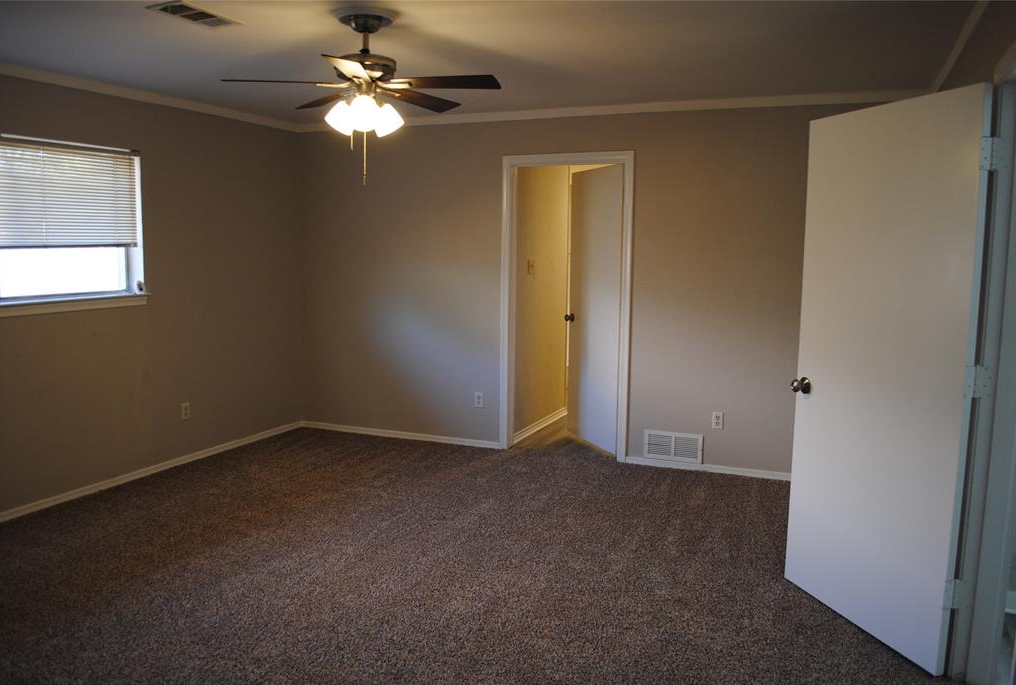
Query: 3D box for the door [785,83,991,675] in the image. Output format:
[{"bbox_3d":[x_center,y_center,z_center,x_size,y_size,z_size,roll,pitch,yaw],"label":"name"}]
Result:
[{"bbox_3d":[1.409,0.123,2.983,0.042,2.022,0.825,-2,8,-17],"label":"door"}]

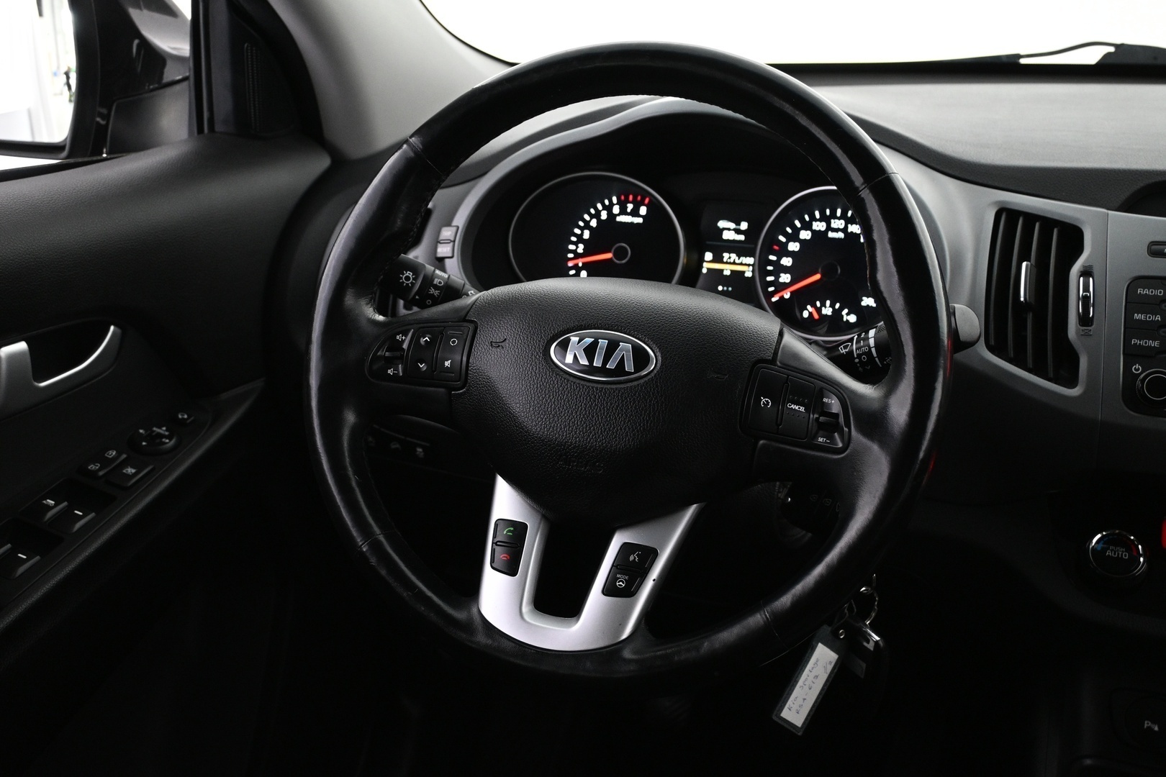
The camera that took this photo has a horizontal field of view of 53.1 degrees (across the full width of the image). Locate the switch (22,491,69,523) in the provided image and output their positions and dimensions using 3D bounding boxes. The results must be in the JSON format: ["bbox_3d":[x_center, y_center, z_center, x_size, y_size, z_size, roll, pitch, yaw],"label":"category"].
[{"bbox_3d":[-0.345,0.081,0.747,0.020,0.012,0.024,14,32,14],"label":"switch"}]

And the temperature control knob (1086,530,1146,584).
[{"bbox_3d":[0.377,0.121,0.827,0.039,0.018,0.039,7,60,18],"label":"temperature control knob"}]

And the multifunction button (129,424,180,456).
[{"bbox_3d":[-0.300,0.035,0.817,0.034,0.012,0.034,4,31,-3],"label":"multifunction button"}]

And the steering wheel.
[{"bbox_3d":[0.020,-0.014,0.691,0.381,0.381,0.100,8,-6,18],"label":"steering wheel"}]

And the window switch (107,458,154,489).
[{"bbox_3d":[-0.305,0.060,0.786,0.018,0.009,0.026,14,32,14],"label":"window switch"}]

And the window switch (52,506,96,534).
[{"bbox_3d":[-0.324,0.087,0.740,0.021,0.012,0.024,14,32,14],"label":"window switch"}]

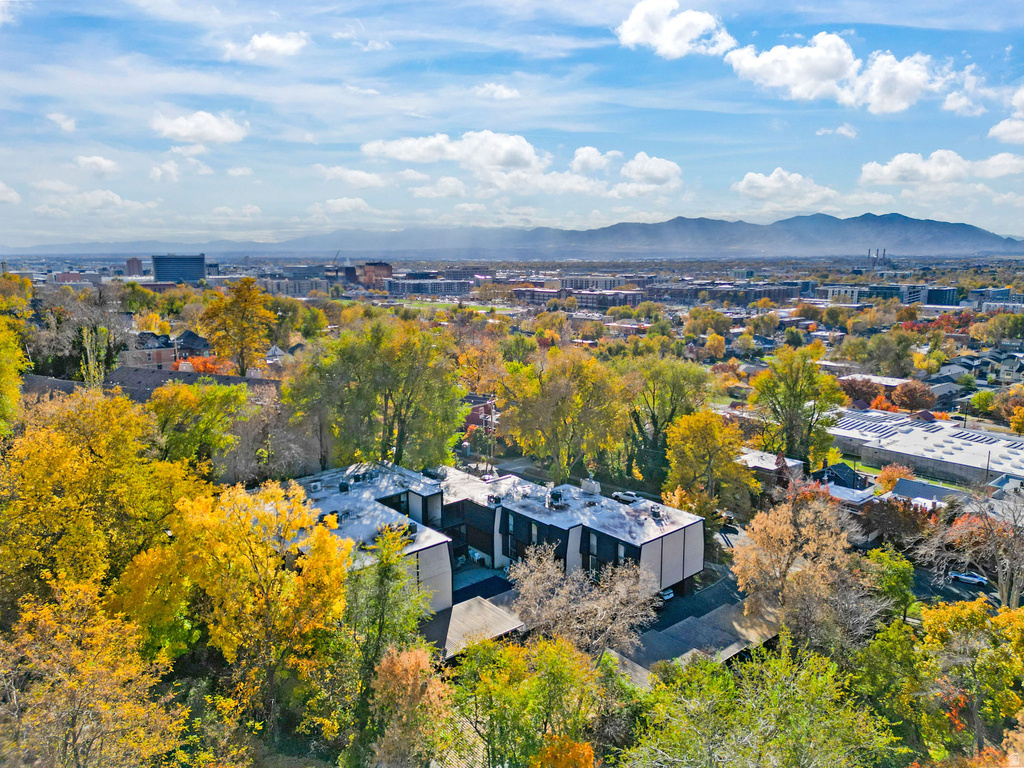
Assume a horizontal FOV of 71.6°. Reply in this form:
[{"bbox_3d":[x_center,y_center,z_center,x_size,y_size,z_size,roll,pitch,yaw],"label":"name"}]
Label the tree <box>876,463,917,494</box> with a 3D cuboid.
[{"bbox_3d":[75.903,18.866,140.159,7.896,6.583,7.501,0,10,0],"label":"tree"}]

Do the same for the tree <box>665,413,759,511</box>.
[{"bbox_3d":[28.551,11.328,101.610,13.453,14.847,12.780,0,10,0],"label":"tree"}]

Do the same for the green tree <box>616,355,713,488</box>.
[{"bbox_3d":[22.947,6.071,107.541,14.844,20.062,14.101,0,10,0],"label":"green tree"}]

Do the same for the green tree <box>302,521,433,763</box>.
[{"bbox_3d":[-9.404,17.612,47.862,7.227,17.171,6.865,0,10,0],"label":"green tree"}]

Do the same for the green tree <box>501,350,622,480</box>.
[{"bbox_3d":[7.575,4.914,108.650,19.282,20.541,17.353,0,10,0],"label":"green tree"}]

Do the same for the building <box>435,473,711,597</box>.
[{"bbox_3d":[4.810,17.500,87.180,16.500,7.800,33.800,-9,14,-40],"label":"building"}]

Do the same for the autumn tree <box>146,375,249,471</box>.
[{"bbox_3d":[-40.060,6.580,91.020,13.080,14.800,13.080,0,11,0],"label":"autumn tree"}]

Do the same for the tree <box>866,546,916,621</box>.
[{"bbox_3d":[42.230,22.240,79.010,5.560,8.840,5.560,0,11,0],"label":"tree"}]

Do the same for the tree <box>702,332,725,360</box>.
[{"bbox_3d":[105.963,-19.698,373.369,10.991,13.766,10.991,0,10,0],"label":"tree"}]

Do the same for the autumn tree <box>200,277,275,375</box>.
[{"bbox_3d":[-58.780,-11.950,152.030,15.850,21.890,15.850,0,11,0],"label":"autumn tree"}]

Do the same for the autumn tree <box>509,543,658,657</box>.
[{"bbox_3d":[6.518,20.414,63.832,13.306,12.127,11.975,0,10,0],"label":"autumn tree"}]

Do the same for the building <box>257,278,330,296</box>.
[{"bbox_3d":[-267.127,-117.021,870.000,80.000,21.000,26.000,-9,14,-42],"label":"building"}]

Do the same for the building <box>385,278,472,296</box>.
[{"bbox_3d":[-111.160,-135.300,994.950,122.000,21.400,35.000,3,11,15],"label":"building"}]

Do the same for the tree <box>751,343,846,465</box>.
[{"bbox_3d":[60.120,4.980,150.040,20.290,27.680,20.290,0,11,0],"label":"tree"}]

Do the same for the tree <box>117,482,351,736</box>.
[{"bbox_3d":[-21.800,18.090,55.570,18.310,21.670,17.400,0,11,0],"label":"tree"}]

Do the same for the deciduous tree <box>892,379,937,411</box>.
[{"bbox_3d":[137.760,3.790,243.000,15.060,11.520,15.060,0,11,0],"label":"deciduous tree"}]

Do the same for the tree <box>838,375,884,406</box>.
[{"bbox_3d":[124.190,2.340,253.000,15.680,11.620,15.680,0,11,0],"label":"tree"}]

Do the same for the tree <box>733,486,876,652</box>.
[{"bbox_3d":[30.810,18.395,74.787,14.713,14.569,13.242,0,10,0],"label":"tree"}]

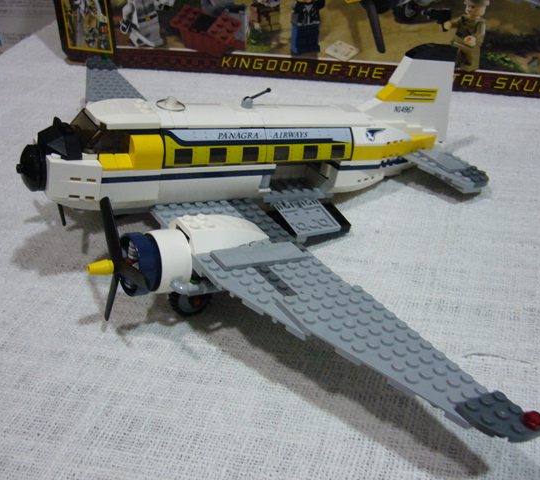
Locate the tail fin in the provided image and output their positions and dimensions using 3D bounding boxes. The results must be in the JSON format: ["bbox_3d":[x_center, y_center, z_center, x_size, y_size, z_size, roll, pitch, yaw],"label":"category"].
[{"bbox_3d":[0.097,-0.102,0.455,0.091,0.070,0.009,-7,21,-33],"label":"tail fin"}]

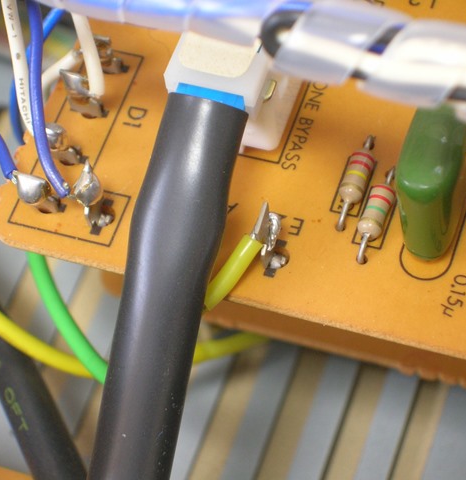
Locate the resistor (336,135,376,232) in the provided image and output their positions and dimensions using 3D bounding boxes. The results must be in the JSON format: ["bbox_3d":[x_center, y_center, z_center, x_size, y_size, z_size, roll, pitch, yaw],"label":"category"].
[{"bbox_3d":[0.012,-0.006,0.181,0.002,0.002,0.011,14,60,12],"label":"resistor"}]

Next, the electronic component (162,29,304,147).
[{"bbox_3d":[0.000,-0.016,0.184,0.011,0.009,0.010,14,60,12],"label":"electronic component"}]

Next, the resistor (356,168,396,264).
[{"bbox_3d":[0.014,-0.003,0.179,0.002,0.002,0.011,14,60,12],"label":"resistor"}]

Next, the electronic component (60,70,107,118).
[{"bbox_3d":[-0.015,-0.015,0.186,0.004,0.006,0.002,14,60,12],"label":"electronic component"}]

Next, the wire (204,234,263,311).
[{"bbox_3d":[0.000,0.003,0.174,0.002,0.002,0.008,36,92,23],"label":"wire"}]

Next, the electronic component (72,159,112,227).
[{"bbox_3d":[-0.013,-0.005,0.179,0.003,0.007,0.003,14,60,12],"label":"electronic component"}]

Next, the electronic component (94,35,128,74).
[{"bbox_3d":[-0.013,-0.019,0.189,0.004,0.005,0.002,14,60,12],"label":"electronic component"}]

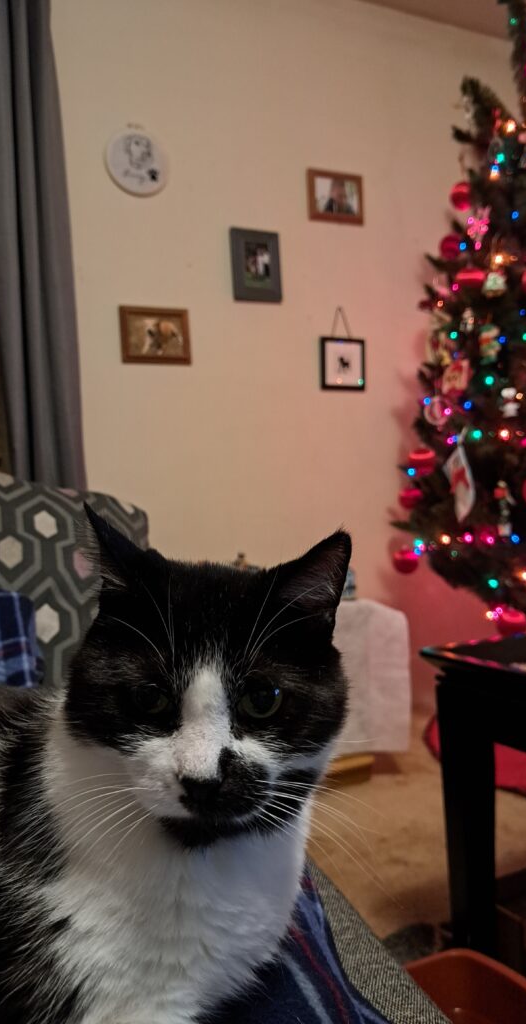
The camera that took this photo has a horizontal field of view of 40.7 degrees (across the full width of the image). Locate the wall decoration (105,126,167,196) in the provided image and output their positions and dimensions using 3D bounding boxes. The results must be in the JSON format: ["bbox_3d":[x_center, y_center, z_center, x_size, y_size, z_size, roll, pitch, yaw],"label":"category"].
[{"bbox_3d":[-0.364,-1.009,2.045,0.192,0.200,0.016,-4,4,-25],"label":"wall decoration"}]

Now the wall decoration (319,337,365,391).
[{"bbox_3d":[0.269,-0.491,2.364,0.166,0.167,0.018,-3,3,-25],"label":"wall decoration"}]

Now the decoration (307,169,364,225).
[{"bbox_3d":[0.240,-1.030,2.329,0.206,0.161,0.018,-5,4,-25],"label":"decoration"}]

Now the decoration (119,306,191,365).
[{"bbox_3d":[-0.313,-0.517,2.088,0.207,0.163,0.018,-5,4,-25],"label":"decoration"}]

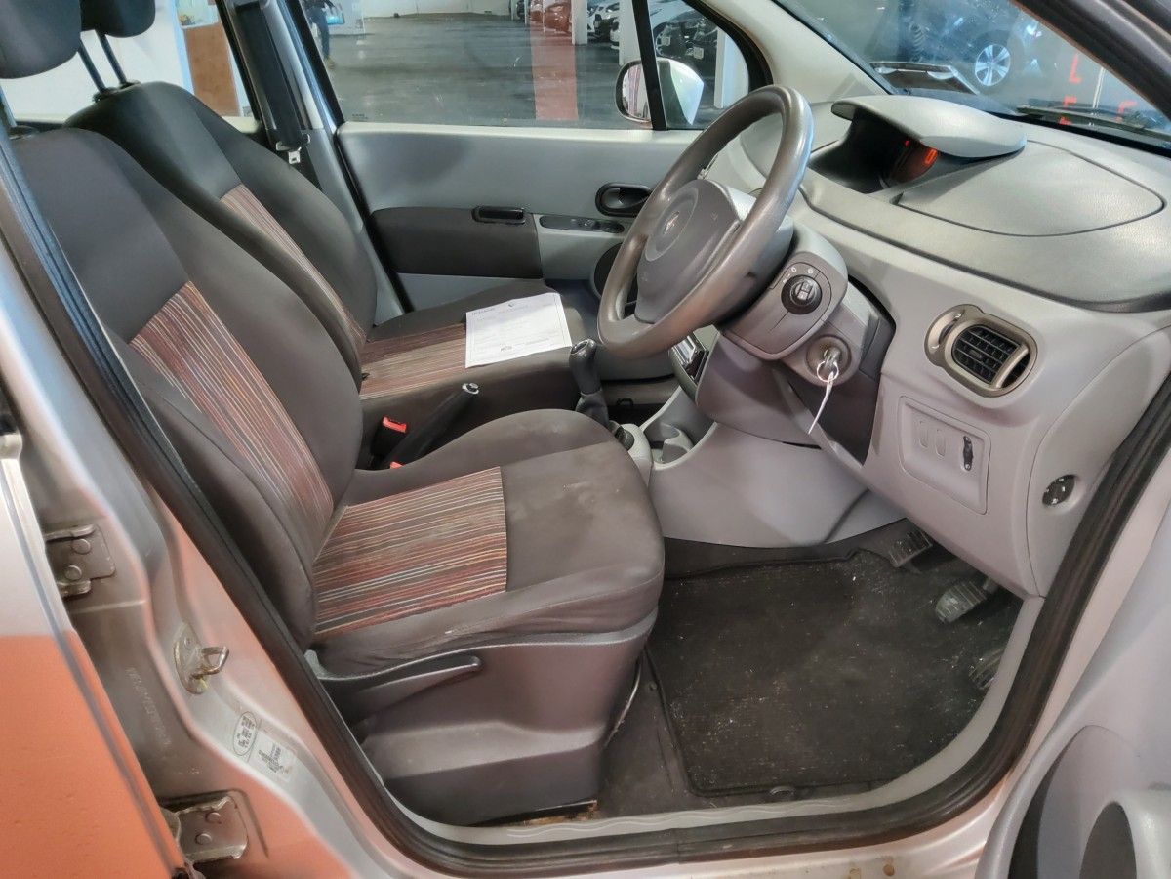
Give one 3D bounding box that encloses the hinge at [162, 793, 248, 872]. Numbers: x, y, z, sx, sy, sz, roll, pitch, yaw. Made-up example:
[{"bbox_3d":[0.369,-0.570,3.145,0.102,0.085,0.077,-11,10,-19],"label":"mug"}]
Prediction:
[{"bbox_3d":[-0.348,0.360,0.806,0.070,0.056,0.028,-10,29,-16],"label":"hinge"}]

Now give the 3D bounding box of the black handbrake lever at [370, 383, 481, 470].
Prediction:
[{"bbox_3d":[-0.284,-0.007,1.543,0.260,0.050,0.042,-43,26,16],"label":"black handbrake lever"}]

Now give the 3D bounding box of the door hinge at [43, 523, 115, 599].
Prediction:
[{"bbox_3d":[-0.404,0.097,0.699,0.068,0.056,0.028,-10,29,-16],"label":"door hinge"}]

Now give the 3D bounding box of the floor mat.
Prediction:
[{"bbox_3d":[0.435,0.332,1.391,0.640,0.025,0.490,-3,28,-4],"label":"floor mat"}]

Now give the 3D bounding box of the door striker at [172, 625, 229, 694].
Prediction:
[{"bbox_3d":[-0.334,0.191,0.763,0.030,0.068,0.037,2,28,7],"label":"door striker"}]

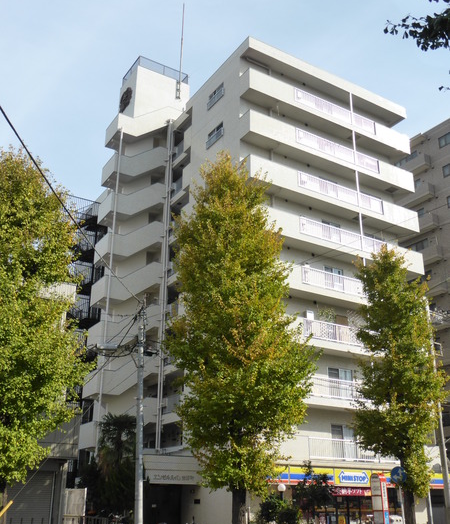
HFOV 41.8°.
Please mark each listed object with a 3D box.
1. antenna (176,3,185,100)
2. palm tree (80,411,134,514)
[{"bbox_3d":[-3.326,-15.990,44.325,0.350,8.906,0.350,13,-24,-30],"label":"antenna"},{"bbox_3d":[-5.326,9.310,26.623,2.600,4.896,2.600,13,-24,-30],"label":"palm tree"}]

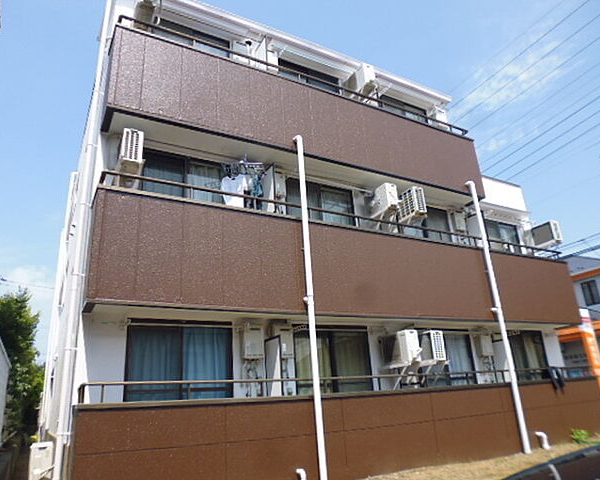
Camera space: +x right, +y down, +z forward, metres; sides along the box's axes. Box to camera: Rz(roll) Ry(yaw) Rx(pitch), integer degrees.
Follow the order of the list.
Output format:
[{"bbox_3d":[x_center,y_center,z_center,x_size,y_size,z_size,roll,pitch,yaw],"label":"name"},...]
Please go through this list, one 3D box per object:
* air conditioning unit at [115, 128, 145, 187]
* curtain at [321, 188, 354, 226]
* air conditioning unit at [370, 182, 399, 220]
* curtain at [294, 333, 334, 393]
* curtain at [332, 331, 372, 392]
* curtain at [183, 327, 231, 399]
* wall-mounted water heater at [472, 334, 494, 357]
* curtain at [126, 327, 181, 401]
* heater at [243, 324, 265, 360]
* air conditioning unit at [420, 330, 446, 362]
[{"bbox_3d":[-2.540,-1.213,6.576,0.280,0.487,0.770,8,-23,-28],"label":"air conditioning unit"},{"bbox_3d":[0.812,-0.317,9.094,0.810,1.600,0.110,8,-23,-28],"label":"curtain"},{"bbox_3d":[1.598,-0.724,8.859,0.275,0.481,0.770,8,-23,-28],"label":"air conditioning unit"},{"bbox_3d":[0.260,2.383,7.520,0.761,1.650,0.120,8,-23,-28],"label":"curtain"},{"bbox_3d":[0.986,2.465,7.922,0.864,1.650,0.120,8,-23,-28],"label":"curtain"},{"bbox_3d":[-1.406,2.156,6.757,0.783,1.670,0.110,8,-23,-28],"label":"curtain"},{"bbox_3d":[4.143,2.407,10.050,0.329,0.477,0.229,8,-22,-28],"label":"wall-mounted water heater"},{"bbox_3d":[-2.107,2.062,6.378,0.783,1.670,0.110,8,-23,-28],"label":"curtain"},{"bbox_3d":[-0.769,1.654,7.084,0.328,0.486,0.190,8,-23,-28],"label":"heater"},{"bbox_3d":[2.321,2.033,8.337,0.291,0.530,0.750,8,-23,-28],"label":"air conditioning unit"}]

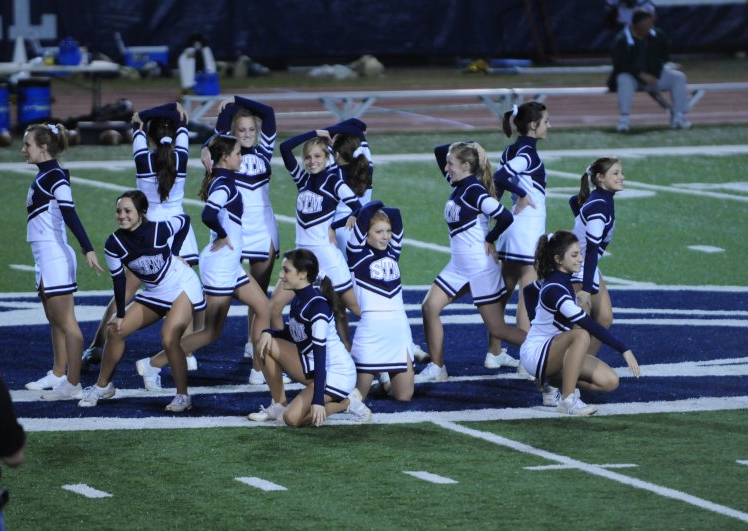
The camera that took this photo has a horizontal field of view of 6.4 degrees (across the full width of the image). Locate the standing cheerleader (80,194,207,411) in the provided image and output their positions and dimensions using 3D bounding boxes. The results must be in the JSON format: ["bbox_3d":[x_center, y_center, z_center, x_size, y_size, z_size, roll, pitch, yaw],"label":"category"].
[{"bbox_3d":[-1.352,0.189,38.368,0.720,1.240,0.650,1,4,20],"label":"standing cheerleader"}]

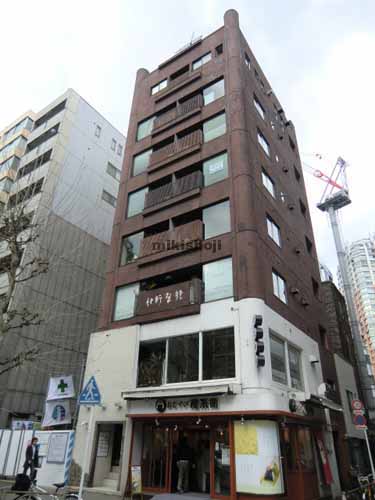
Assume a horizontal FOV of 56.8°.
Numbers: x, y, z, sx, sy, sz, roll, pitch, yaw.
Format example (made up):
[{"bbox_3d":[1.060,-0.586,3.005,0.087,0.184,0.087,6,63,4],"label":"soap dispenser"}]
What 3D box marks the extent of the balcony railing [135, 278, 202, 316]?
[{"bbox_3d":[-0.800,2.068,14.701,3.284,1.114,0.160,-17,-34,29],"label":"balcony railing"}]

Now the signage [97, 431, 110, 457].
[{"bbox_3d":[-3.352,7.838,13.966,0.040,0.840,0.533,-17,-34,29],"label":"signage"}]

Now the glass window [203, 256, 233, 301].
[{"bbox_3d":[1.269,1.219,13.870,1.307,1.693,0.120,-17,-34,29],"label":"glass window"}]

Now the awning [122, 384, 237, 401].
[{"bbox_3d":[-0.474,5.437,13.167,4.913,0.391,0.484,-16,-34,29],"label":"awning"}]

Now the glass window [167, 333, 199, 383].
[{"bbox_3d":[-0.126,4.377,13.954,1.545,1.847,0.124,-16,-34,29],"label":"glass window"}]

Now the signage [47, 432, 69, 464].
[{"bbox_3d":[-5.443,8.294,14.541,1.152,1.069,0.050,-17,-34,29],"label":"signage"}]

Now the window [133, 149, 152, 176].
[{"bbox_3d":[-2.793,-5.483,21.737,1.414,1.758,0.124,-16,-34,29],"label":"window"}]

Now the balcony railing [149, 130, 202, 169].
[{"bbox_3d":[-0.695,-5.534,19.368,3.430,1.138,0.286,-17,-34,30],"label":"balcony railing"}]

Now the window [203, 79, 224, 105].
[{"bbox_3d":[1.649,-9.439,20.791,1.374,1.758,0.124,-16,-34,29],"label":"window"}]

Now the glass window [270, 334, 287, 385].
[{"bbox_3d":[3.552,4.307,13.628,0.124,1.741,1.493,-19,-36,32],"label":"glass window"}]

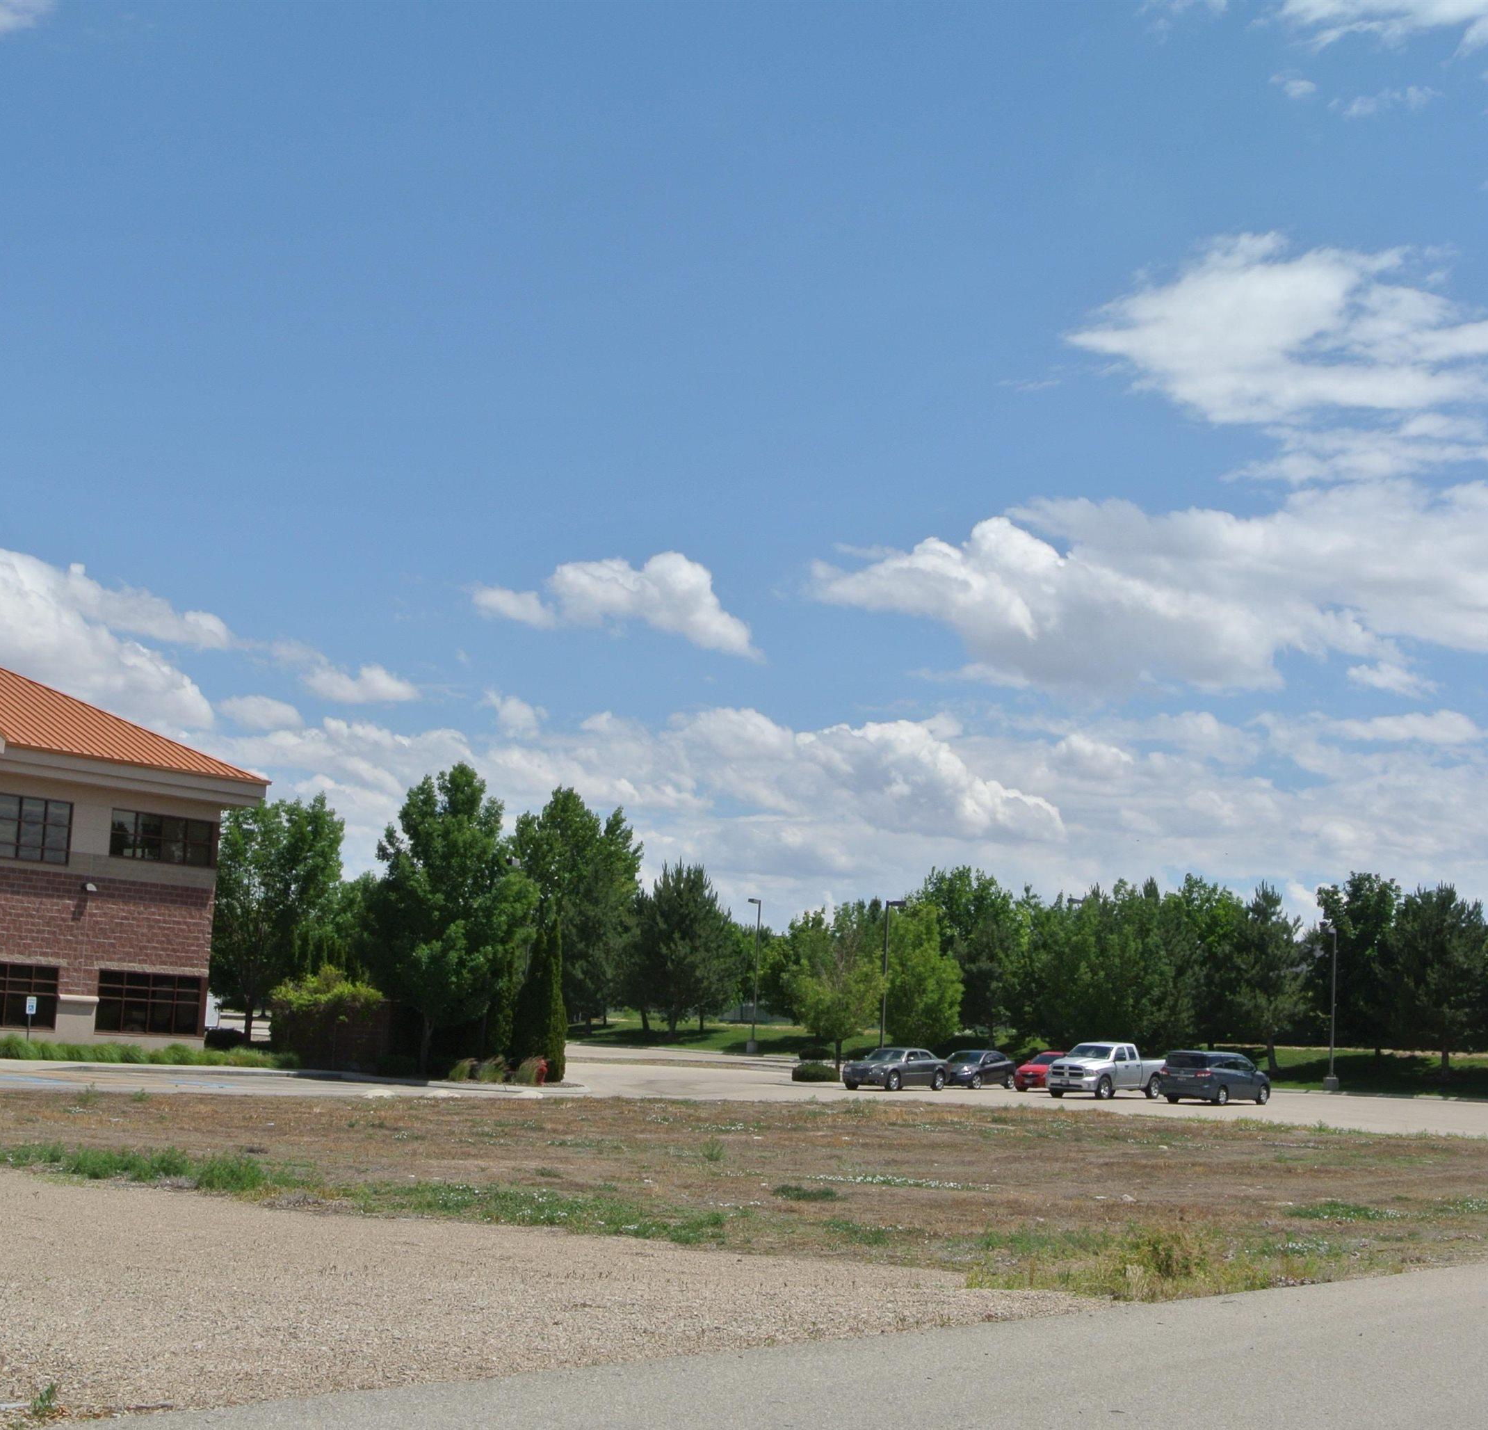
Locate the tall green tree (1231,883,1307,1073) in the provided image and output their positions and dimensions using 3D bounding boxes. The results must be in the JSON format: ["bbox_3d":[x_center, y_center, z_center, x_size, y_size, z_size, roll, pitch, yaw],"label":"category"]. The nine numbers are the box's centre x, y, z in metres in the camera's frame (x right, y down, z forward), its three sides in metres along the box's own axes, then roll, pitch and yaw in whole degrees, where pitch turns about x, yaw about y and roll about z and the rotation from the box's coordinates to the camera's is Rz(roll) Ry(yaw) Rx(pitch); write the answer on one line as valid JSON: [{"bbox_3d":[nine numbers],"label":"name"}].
[{"bbox_3d":[25.560,12.836,121.500,3.601,9.169,3.601,1,-8,12],"label":"tall green tree"}]

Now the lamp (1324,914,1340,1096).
[{"bbox_3d":[30.881,15.197,131.279,0.550,9.012,1.250,-3,-9,38],"label":"lamp"}]

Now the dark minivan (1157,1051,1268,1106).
[{"bbox_3d":[16.457,12.581,86.685,1.970,1.840,5.100,-3,-9,37],"label":"dark minivan"}]

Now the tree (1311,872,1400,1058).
[{"bbox_3d":[35.595,14.494,145.000,5.140,10.762,5.140,3,-7,0],"label":"tree"}]

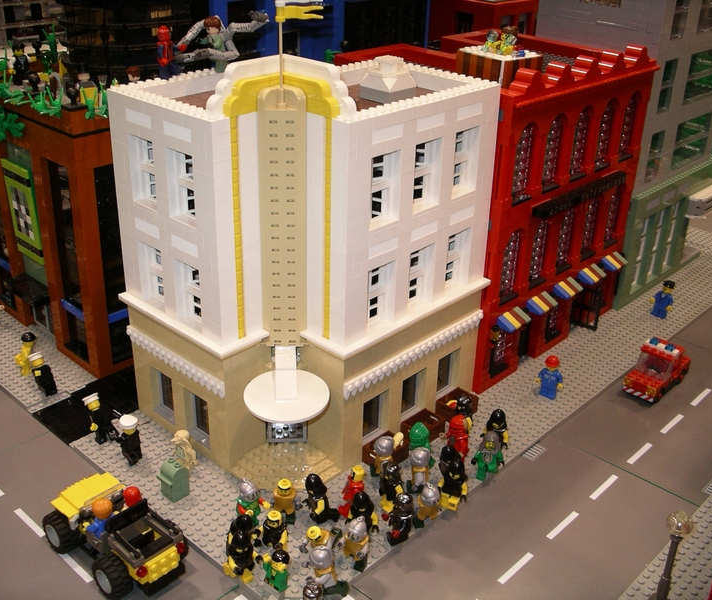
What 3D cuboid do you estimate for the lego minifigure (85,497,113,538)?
[{"bbox_3d":[-0.178,0.151,0.597,0.018,0.033,0.023,24,34,38],"label":"lego minifigure"}]

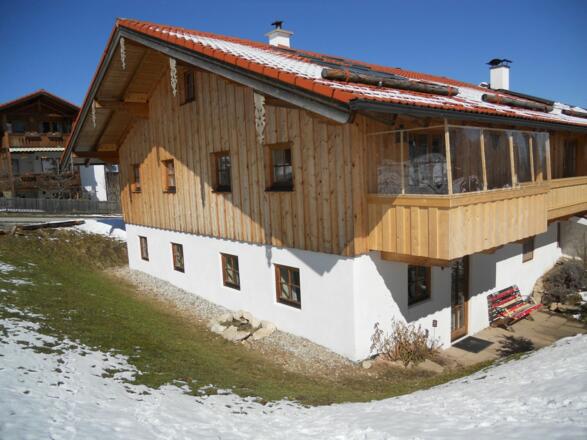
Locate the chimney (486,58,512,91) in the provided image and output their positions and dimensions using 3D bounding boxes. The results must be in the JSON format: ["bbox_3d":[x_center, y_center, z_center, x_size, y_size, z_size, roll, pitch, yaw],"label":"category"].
[{"bbox_3d":[8.232,-5.808,18.312,0.638,1.243,0.638,-7,7,-39],"label":"chimney"}]

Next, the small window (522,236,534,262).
[{"bbox_3d":[6.584,0.787,12.933,0.697,0.752,0.130,-7,7,-39],"label":"small window"}]

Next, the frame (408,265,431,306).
[{"bbox_3d":[2.636,1.319,9.723,0.815,0.882,0.130,-7,7,-39],"label":"frame"}]

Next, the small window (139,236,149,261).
[{"bbox_3d":[-5.241,1.001,16.242,0.130,0.823,0.756,-7,7,-39],"label":"small window"}]

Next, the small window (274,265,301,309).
[{"bbox_3d":[-0.073,1.428,9.957,0.130,0.874,0.857,-7,7,-39],"label":"small window"}]

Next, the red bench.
[{"bbox_3d":[5.718,2.272,11.745,1.537,0.815,0.697,-7,7,-39],"label":"red bench"}]

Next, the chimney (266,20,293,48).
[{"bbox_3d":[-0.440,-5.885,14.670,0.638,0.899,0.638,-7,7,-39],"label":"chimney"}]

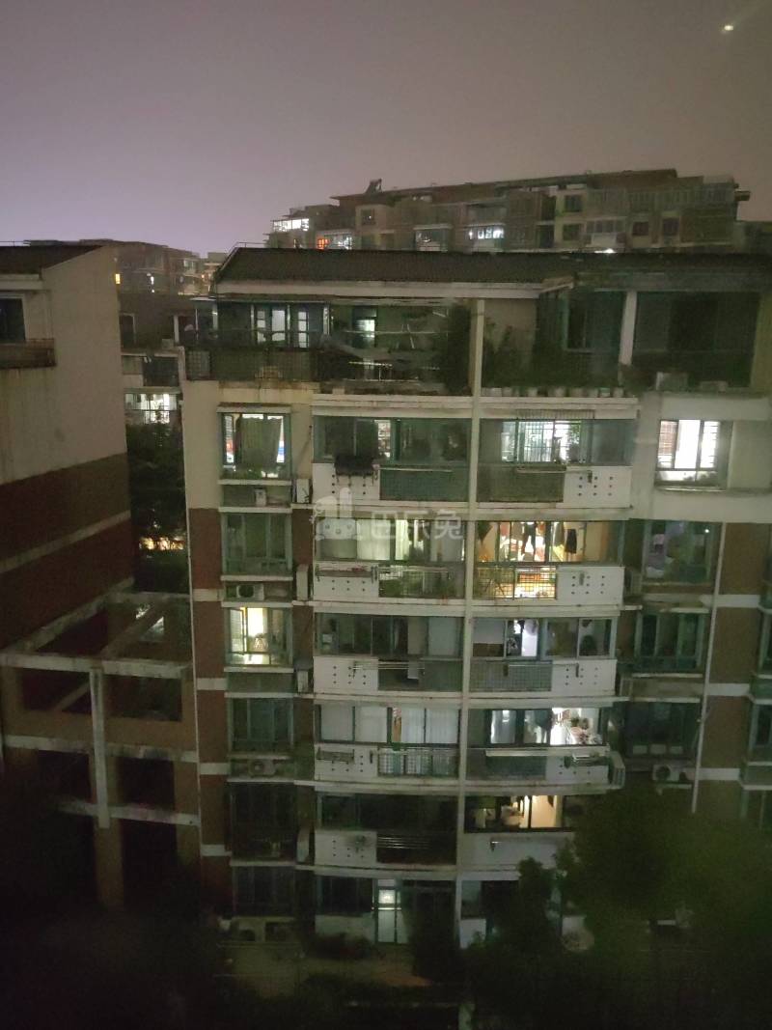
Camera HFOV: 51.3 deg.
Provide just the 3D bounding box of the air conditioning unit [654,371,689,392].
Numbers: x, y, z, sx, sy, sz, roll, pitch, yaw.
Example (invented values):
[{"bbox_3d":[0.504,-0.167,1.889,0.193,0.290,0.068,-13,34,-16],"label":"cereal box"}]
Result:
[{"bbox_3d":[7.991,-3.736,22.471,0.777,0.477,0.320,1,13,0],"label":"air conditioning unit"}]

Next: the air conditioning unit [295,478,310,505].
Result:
[{"bbox_3d":[-2.373,-0.703,23.211,0.352,0.637,0.820,1,12,-1],"label":"air conditioning unit"}]

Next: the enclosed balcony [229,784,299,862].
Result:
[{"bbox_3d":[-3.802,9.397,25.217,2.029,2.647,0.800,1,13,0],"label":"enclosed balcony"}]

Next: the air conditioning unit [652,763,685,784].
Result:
[{"bbox_3d":[8.623,7.881,24.689,0.824,0.619,0.320,1,13,0],"label":"air conditioning unit"}]

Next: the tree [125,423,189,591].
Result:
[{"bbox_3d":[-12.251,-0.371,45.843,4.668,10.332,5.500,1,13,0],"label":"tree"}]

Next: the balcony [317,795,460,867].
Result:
[{"bbox_3d":[0.001,9.598,25.473,4.378,2.551,1.400,1,13,0],"label":"balcony"}]

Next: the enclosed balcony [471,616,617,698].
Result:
[{"bbox_3d":[4.612,4.057,24.199,4.121,2.479,1.200,1,12,-1],"label":"enclosed balcony"}]

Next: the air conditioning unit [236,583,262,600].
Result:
[{"bbox_3d":[-3.955,2.271,23.486,0.790,0.530,0.320,1,12,-1],"label":"air conditioning unit"}]

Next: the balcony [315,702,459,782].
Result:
[{"bbox_3d":[0.059,6.702,24.812,4.377,2.671,1.400,1,13,0],"label":"balcony"}]

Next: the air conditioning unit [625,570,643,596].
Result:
[{"bbox_3d":[7.392,2.007,23.929,0.290,0.560,0.820,1,12,-1],"label":"air conditioning unit"}]

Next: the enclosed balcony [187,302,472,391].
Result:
[{"bbox_3d":[-1.639,-4.825,22.987,7.507,2.350,2.400,1,12,-1],"label":"enclosed balcony"}]

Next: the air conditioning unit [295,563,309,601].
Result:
[{"bbox_3d":[-2.405,1.973,23.524,0.334,0.874,0.780,1,13,0],"label":"air conditioning unit"}]

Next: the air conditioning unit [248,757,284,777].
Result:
[{"bbox_3d":[-3.770,7.770,24.733,0.880,0.540,0.330,1,12,-1],"label":"air conditioning unit"}]

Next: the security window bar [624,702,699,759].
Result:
[{"bbox_3d":[8.305,6.410,24.534,2.115,1.802,0.600,1,12,-1],"label":"security window bar"}]

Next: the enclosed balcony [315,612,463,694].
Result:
[{"bbox_3d":[0.100,3.910,24.175,4.346,2.562,1.400,1,13,0],"label":"enclosed balcony"}]

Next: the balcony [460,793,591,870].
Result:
[{"bbox_3d":[4.333,9.393,24.830,4.154,2.650,1.300,1,13,0],"label":"balcony"}]

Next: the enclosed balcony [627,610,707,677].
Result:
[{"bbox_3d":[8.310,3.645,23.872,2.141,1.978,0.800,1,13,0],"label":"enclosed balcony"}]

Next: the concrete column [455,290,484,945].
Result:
[{"bbox_3d":[2.421,3.921,23.761,0.210,19.901,0.240,1,11,0],"label":"concrete column"}]

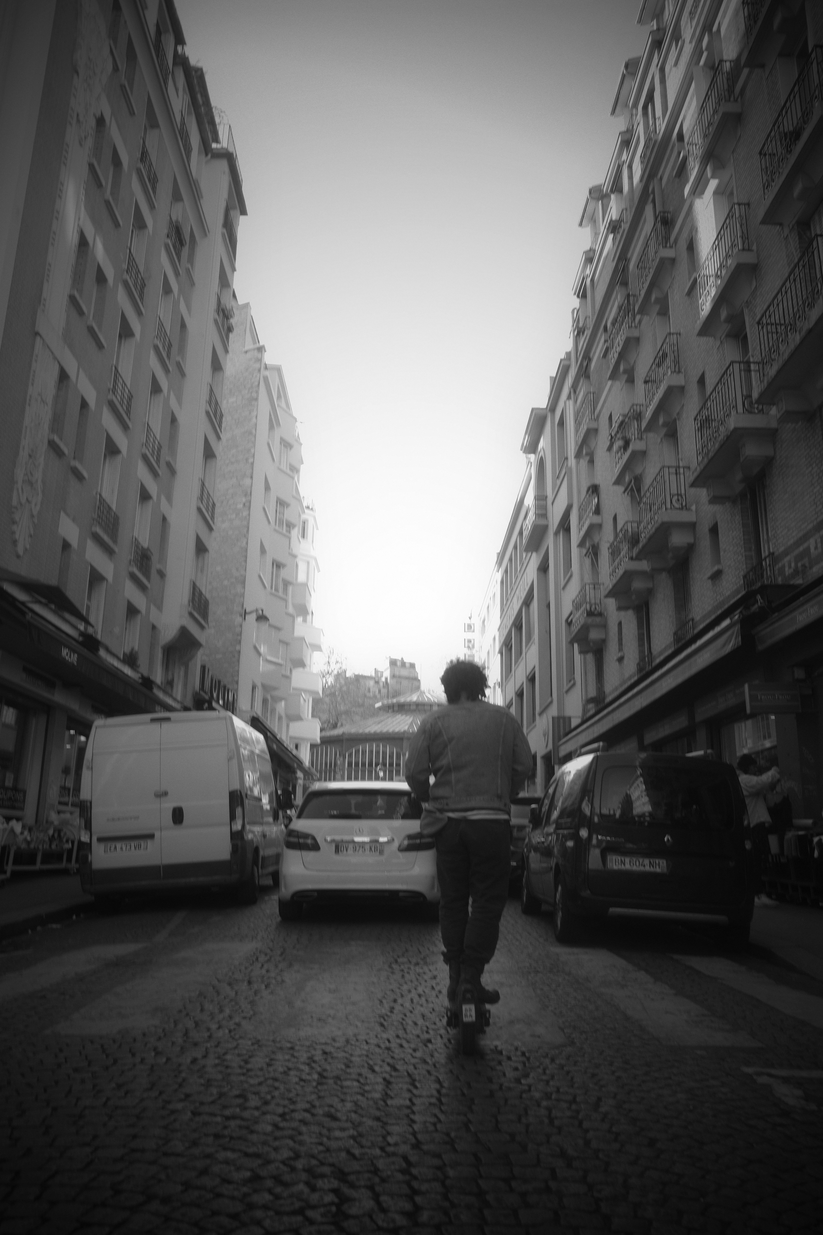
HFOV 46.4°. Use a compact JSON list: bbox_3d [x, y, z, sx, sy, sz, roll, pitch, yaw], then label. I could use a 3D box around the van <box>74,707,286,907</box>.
[{"bbox_3d":[-3.120,2.930,14.350,2.060,2.480,5.400,-4,-12,-2],"label":"van"}]

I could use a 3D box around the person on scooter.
[{"bbox_3d":[0.308,1.110,5.180,0.670,1.760,0.550,1,-14,0],"label":"person on scooter"}]

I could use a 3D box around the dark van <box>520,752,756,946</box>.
[{"bbox_3d":[2.320,2.500,10.500,1.830,1.820,4.220,3,-12,1],"label":"dark van"}]

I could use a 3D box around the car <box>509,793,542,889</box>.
[{"bbox_3d":[1.950,3.720,16.100,1.790,1.480,4.250,1,-12,0],"label":"car"}]

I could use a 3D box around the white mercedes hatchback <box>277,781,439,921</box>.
[{"bbox_3d":[-0.615,2.880,12.100,1.790,1.550,4.360,1,-12,-2],"label":"white mercedes hatchback"}]

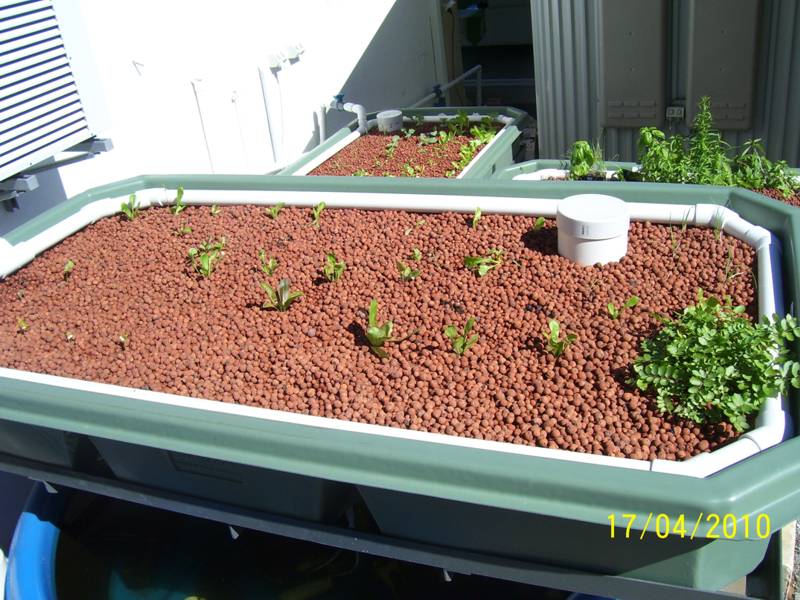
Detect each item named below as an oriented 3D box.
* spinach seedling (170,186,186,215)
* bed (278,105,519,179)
[{"bbox_3d":[-0.715,-0.322,2.529,0.047,0.085,0.043,4,30,21],"label":"spinach seedling"},{"bbox_3d":[-0.035,-0.690,4.795,1.250,0.350,2.250,4,30,21],"label":"bed"}]

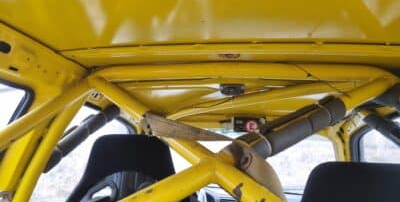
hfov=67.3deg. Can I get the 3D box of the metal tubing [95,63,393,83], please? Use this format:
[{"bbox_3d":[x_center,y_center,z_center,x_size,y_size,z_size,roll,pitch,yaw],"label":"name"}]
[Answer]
[{"bbox_3d":[0.117,-0.085,0.900,0.885,0.056,0.048,0,-7,5],"label":"metal tubing"}]

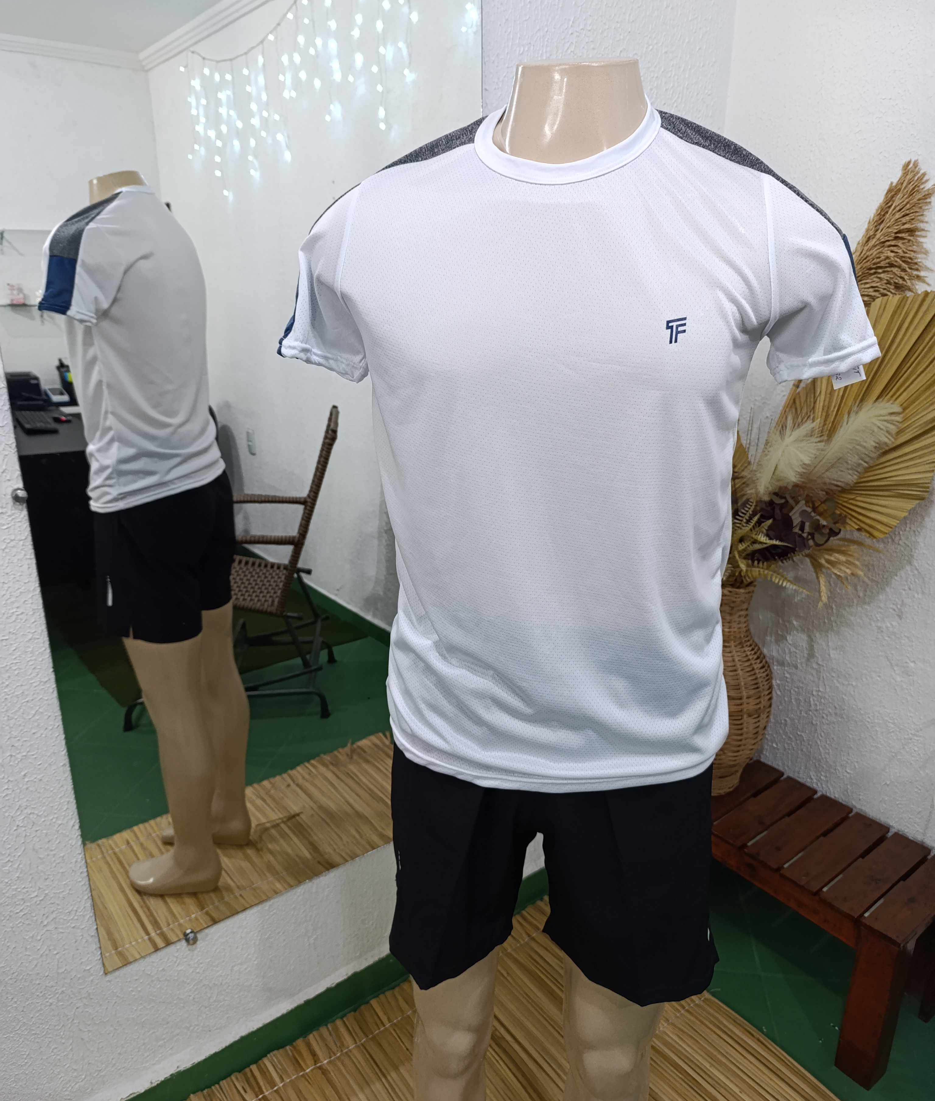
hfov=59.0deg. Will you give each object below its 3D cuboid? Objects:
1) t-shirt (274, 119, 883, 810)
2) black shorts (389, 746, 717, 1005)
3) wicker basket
[{"bbox_3d":[0.098,-0.099,0.837,0.570,0.635,0.270,2,18,4],"label":"t-shirt"},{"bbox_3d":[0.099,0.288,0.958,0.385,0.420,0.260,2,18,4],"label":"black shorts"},{"bbox_3d":[0.581,0.311,1.865,0.205,0.505,0.205,-12,22,-33],"label":"wicker basket"}]

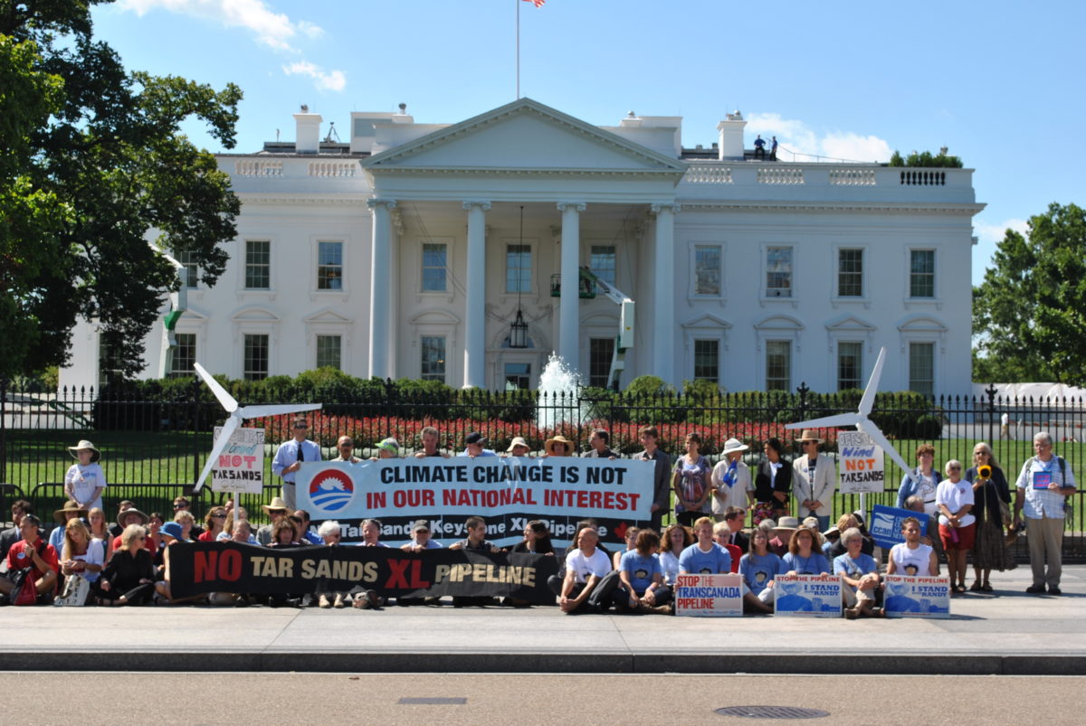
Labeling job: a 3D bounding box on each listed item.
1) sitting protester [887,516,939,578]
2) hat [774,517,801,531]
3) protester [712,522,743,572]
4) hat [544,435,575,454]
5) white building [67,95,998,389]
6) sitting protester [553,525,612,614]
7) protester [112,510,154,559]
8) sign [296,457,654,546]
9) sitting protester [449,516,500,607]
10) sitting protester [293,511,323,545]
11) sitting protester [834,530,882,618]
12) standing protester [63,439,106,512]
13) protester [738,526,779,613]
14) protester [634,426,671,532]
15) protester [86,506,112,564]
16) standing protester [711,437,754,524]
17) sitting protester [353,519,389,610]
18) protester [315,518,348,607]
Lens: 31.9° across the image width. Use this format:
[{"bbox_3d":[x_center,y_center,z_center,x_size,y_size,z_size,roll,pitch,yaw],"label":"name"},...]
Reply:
[{"bbox_3d":[3.750,2.032,19.250,0.620,0.951,0.750,1,-2,3],"label":"sitting protester"},{"bbox_3d":[2.631,1.739,20.600,0.310,0.157,0.340,1,-2,3],"label":"hat"},{"bbox_3d":[1.930,2.096,20.013,0.550,0.840,0.720,0,-2,0],"label":"protester"},{"bbox_3d":[0.188,0.962,21.979,0.340,0.150,0.360,1,-23,0],"label":"hat"},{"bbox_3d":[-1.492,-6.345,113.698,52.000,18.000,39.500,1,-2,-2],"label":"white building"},{"bbox_3d":[0.410,2.076,19.218,0.580,0.828,0.720,0,-3,12],"label":"sitting protester"},{"bbox_3d":[-4.376,2.027,20.364,0.580,0.890,0.750,1,-2,-5],"label":"protester"},{"bbox_3d":[-0.787,1.647,22.200,4.182,1.067,0.150,1,-3,-2],"label":"sign"},{"bbox_3d":[-0.702,2.044,19.664,0.600,0.880,0.780,1,-2,-5],"label":"sitting protester"},{"bbox_3d":[-2.507,1.959,19.727,0.580,0.844,0.780,0,-3,14],"label":"sitting protester"},{"bbox_3d":[2.930,1.947,17.678,0.520,0.829,0.850,1,-3,-5],"label":"sitting protester"},{"bbox_3d":[-5.354,1.712,22.336,0.470,1.609,0.360,0,-3,5],"label":"standing protester"},{"bbox_3d":[2.184,2.081,19.250,0.550,0.839,0.750,1,-2,0],"label":"protester"},{"bbox_3d":[1.239,1.614,21.898,0.510,1.770,0.400,0,-3,6],"label":"protester"},{"bbox_3d":[-4.633,1.937,19.778,0.550,0.855,0.750,1,-3,-3],"label":"protester"},{"bbox_3d":[2.249,1.744,22.638,0.490,1.690,0.380,1,-3,-5],"label":"standing protester"},{"bbox_3d":[-1.653,1.925,18.178,0.550,0.838,0.880,1,-3,0],"label":"sitting protester"},{"bbox_3d":[-2.162,2.052,19.513,0.460,0.830,0.820,1,-2,-5],"label":"protester"}]

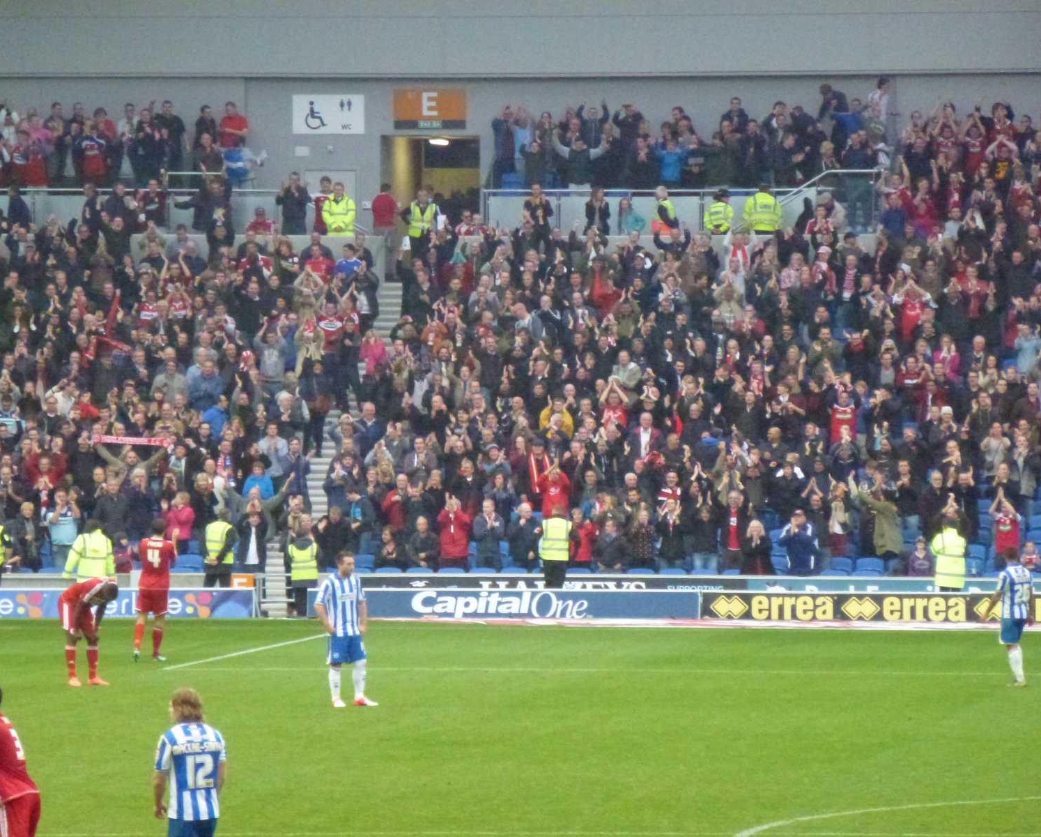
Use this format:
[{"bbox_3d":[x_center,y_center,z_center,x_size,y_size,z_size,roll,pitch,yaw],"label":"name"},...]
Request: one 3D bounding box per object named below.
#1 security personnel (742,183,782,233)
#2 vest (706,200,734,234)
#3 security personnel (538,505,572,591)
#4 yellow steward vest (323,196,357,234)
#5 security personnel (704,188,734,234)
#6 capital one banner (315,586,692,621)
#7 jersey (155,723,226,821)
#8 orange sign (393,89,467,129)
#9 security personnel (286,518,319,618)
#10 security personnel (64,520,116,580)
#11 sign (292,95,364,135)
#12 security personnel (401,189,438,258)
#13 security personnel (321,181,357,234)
[{"bbox_3d":[4.176,-3.193,148.000,0.640,1.740,0.380,0,1,-10],"label":"security personnel"},{"bbox_3d":[3.492,-3.537,150.300,0.490,0.590,0.340,0,0,12],"label":"vest"},{"bbox_3d":[0.542,2.226,131.600,0.540,1.790,0.350,0,1,1],"label":"security personnel"},{"bbox_3d":[-3.190,-3.536,151.200,0.600,0.770,0.380,0,0,2],"label":"yellow steward vest"},{"bbox_3d":[3.492,-3.178,150.300,0.530,1.680,0.360,0,0,12],"label":"security personnel"},{"bbox_3d":[-0.258,2.815,130.100,6.000,0.480,0.080,0,0,7],"label":"capital one banner"},{"bbox_3d":[-2.362,2.524,61.300,0.490,0.700,0.320,0,1,-18],"label":"jersey"},{"bbox_3d":[-1.578,-5.414,150.000,1.290,0.720,0.060,0,1,7],"label":"orange sign"},{"bbox_3d":[-3.335,2.288,131.200,0.490,1.610,0.360,0,0,3],"label":"security personnel"},{"bbox_3d":[-6.621,2.323,131.700,0.740,1.600,0.420,0,0,0],"label":"security personnel"},{"bbox_3d":[-3.375,-5.322,150.200,1.275,0.700,0.050,0,1,7],"label":"sign"},{"bbox_3d":[-1.752,-3.089,147.300,0.600,1.700,0.370,0,1,-3],"label":"security personnel"},{"bbox_3d":[-3.197,-3.297,151.200,0.610,1.770,0.380,0,0,2],"label":"security personnel"}]

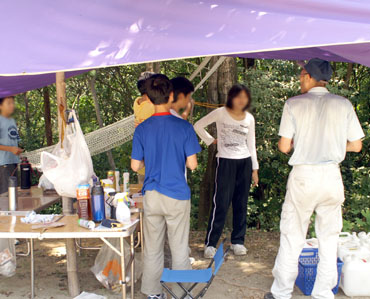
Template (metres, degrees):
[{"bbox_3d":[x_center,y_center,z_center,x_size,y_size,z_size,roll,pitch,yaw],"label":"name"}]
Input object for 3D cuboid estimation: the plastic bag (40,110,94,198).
[{"bbox_3d":[-0.881,0.037,3.930,0.370,0.640,0.270,0,5,0],"label":"plastic bag"}]

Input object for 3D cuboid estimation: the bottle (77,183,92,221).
[{"bbox_3d":[-0.734,0.378,3.810,0.096,0.270,0.094,0,5,0],"label":"bottle"}]

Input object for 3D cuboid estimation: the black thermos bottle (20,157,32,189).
[{"bbox_3d":[-1.575,0.226,5.200,0.105,0.318,0.105,0,5,0],"label":"black thermos bottle"}]

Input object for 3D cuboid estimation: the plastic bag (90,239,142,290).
[{"bbox_3d":[-0.523,0.861,4.030,0.380,0.430,0.270,0,5,0],"label":"plastic bag"}]

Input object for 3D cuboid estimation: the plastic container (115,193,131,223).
[{"bbox_3d":[-0.441,0.414,3.710,0.108,0.222,0.085,0,5,6],"label":"plastic container"}]

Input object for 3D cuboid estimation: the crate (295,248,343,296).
[{"bbox_3d":[1.084,0.999,4.309,0.320,0.255,0.440,0,5,0],"label":"crate"}]

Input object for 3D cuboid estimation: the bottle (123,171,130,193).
[{"bbox_3d":[-0.544,0.301,4.880,0.060,0.216,0.060,0,5,0],"label":"bottle"}]

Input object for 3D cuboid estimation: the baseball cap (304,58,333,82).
[{"bbox_3d":[0.957,-0.577,3.830,0.170,0.150,0.235,-3,16,-33],"label":"baseball cap"}]

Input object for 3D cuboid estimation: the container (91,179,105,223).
[{"bbox_3d":[-0.617,0.374,3.740,0.098,0.295,0.098,0,5,0],"label":"container"}]

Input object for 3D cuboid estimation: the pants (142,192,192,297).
[{"bbox_3d":[-0.145,0.673,3.900,0.360,0.800,0.280,0,5,3],"label":"pants"}]

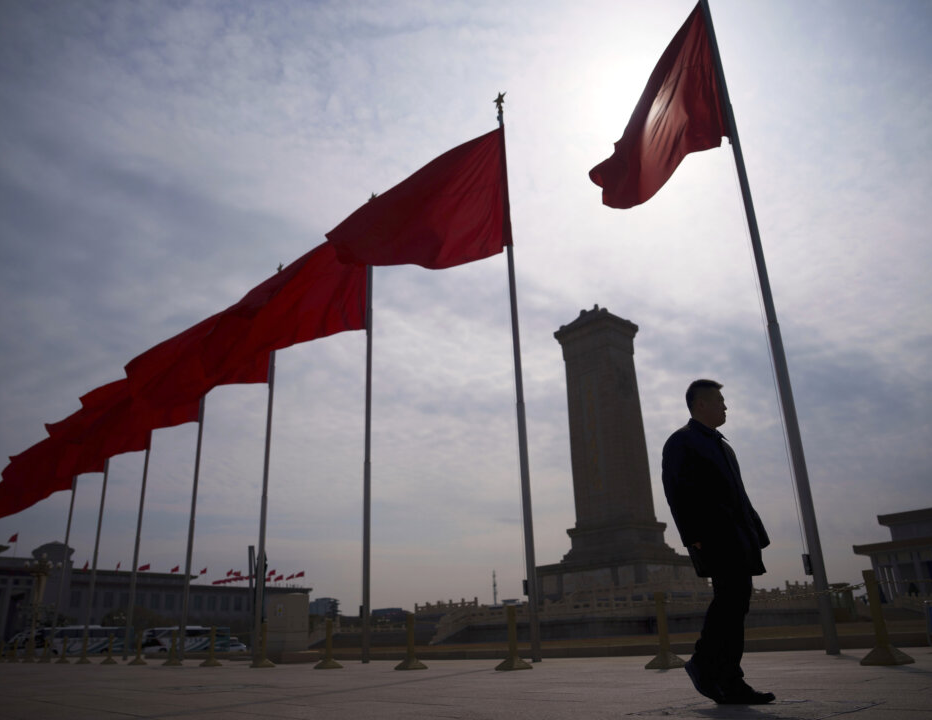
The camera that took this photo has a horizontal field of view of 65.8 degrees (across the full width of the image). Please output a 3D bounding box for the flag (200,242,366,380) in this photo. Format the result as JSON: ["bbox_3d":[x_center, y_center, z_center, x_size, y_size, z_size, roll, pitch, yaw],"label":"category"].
[{"bbox_3d":[-4.320,-1.580,17.598,3.933,4.519,0.900,1,-22,-7],"label":"flag"}]

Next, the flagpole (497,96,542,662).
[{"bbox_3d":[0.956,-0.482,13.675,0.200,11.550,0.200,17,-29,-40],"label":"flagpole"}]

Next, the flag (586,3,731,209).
[{"bbox_3d":[2.876,-4.205,11.215,2.473,4.566,1.100,2,-22,-9],"label":"flag"}]

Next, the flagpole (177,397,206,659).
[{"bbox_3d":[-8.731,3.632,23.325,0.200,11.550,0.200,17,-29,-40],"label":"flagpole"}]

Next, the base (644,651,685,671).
[{"bbox_3d":[2.041,3.044,7.292,0.310,0.170,0.310,17,-29,-40],"label":"base"}]

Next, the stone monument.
[{"bbox_3d":[15.803,10.022,81.275,12.500,35.400,12.500,17,-29,-40],"label":"stone monument"}]

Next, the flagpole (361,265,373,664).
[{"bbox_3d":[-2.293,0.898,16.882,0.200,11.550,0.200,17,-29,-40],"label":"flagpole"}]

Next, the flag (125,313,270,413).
[{"bbox_3d":[-7.653,-0.258,20.825,4.163,4.405,0.900,1,-22,-7],"label":"flag"}]

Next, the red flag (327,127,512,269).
[{"bbox_3d":[-0.959,-3.382,14.576,3.657,3.600,0.900,1,-22,-7],"label":"red flag"}]

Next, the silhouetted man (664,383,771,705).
[{"bbox_3d":[1.388,0.950,4.029,0.520,1.770,0.550,-11,-23,20],"label":"silhouetted man"}]

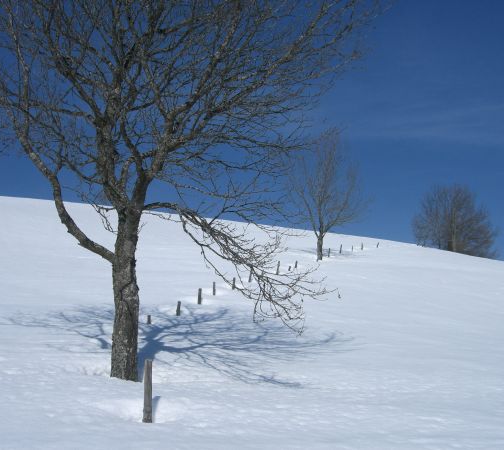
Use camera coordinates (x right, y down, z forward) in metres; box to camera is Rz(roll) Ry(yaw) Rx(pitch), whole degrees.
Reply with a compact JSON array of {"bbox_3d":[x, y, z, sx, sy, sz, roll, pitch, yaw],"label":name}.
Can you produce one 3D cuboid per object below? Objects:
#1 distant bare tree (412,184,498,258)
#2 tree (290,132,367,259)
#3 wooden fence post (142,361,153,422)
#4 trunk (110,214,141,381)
[{"bbox_3d":[20.081,-0.049,65.000,8.500,8.000,8.000,0,-6,0],"label":"distant bare tree"},{"bbox_3d":[4.529,-1.806,39.000,4.500,7.800,4.400,0,-6,0],"label":"tree"},{"bbox_3d":[-1.362,2.167,8.600,0.115,0.840,0.110,0,-6,0],"label":"wooden fence post"},{"bbox_3d":[-2.093,1.200,10.900,0.460,2.750,0.440,0,-6,0],"label":"trunk"}]

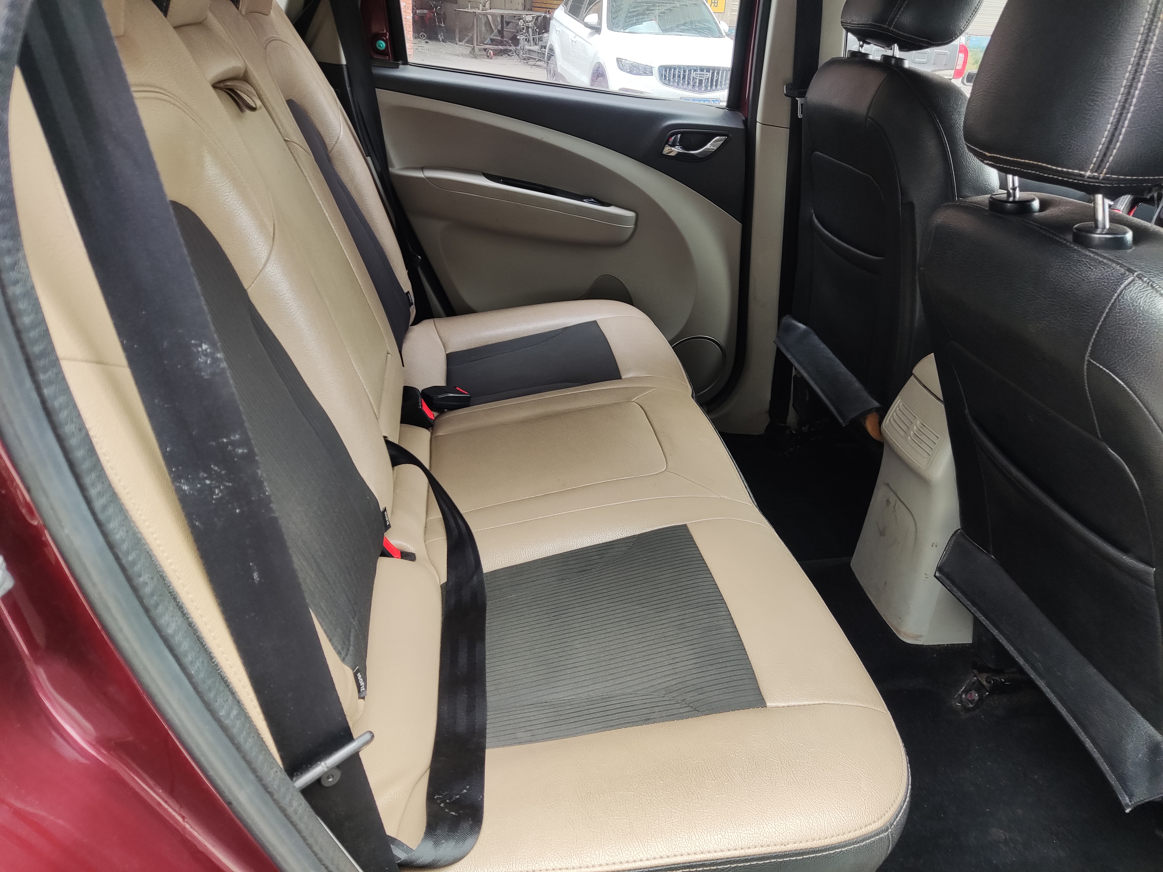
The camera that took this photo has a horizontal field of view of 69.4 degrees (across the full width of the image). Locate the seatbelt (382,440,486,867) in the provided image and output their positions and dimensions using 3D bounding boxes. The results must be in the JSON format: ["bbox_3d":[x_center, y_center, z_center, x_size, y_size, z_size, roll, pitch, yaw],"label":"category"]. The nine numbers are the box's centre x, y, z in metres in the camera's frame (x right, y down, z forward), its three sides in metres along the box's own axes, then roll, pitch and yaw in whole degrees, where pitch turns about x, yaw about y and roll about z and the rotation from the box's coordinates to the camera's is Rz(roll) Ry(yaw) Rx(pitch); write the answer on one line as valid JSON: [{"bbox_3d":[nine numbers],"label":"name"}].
[{"bbox_3d":[-0.176,0.146,0.931,0.135,0.075,0.700,-3,27,-6],"label":"seatbelt"}]

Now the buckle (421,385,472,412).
[{"bbox_3d":[-0.220,-0.059,1.367,0.082,0.036,0.045,-3,27,-6],"label":"buckle"}]

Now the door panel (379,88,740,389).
[{"bbox_3d":[-0.020,-0.385,1.843,0.770,0.690,0.110,-3,27,-6],"label":"door panel"}]

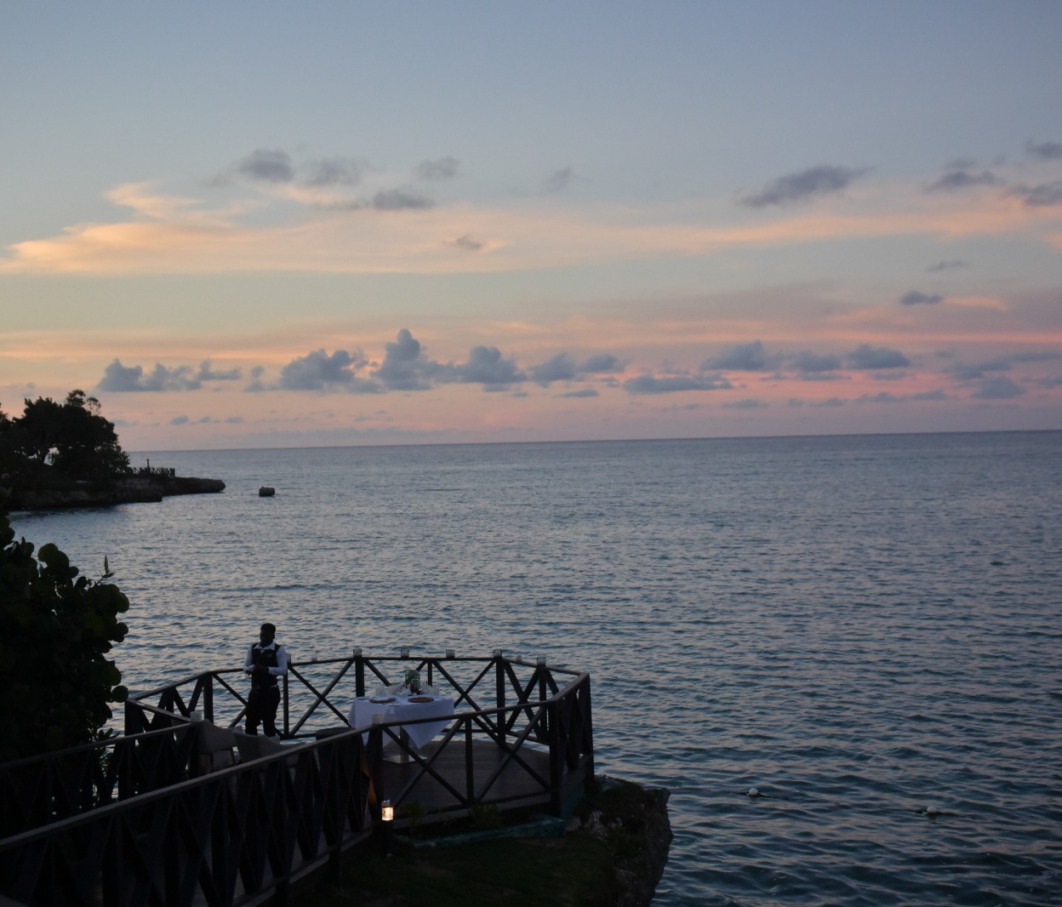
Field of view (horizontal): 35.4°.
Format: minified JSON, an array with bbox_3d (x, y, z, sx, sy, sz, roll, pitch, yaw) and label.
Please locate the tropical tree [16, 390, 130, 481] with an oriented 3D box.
[{"bbox_3d":[-54.991,-2.173,200.000,13.500,11.000,12.000,-1,0,-15],"label":"tropical tree"}]

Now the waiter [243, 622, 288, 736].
[{"bbox_3d":[-3.063,2.834,19.200,0.530,1.770,0.380,-1,0,11],"label":"waiter"}]

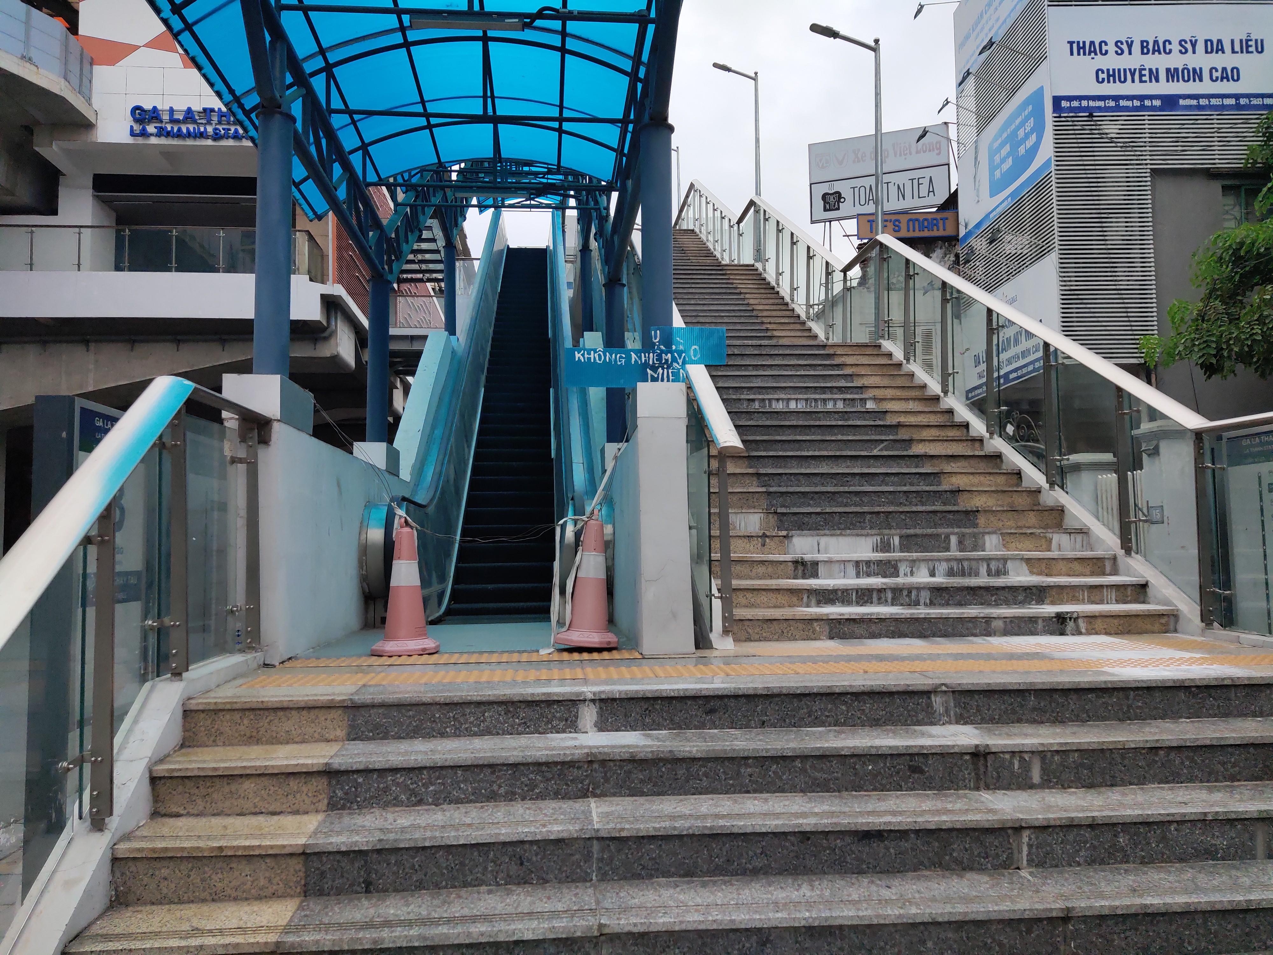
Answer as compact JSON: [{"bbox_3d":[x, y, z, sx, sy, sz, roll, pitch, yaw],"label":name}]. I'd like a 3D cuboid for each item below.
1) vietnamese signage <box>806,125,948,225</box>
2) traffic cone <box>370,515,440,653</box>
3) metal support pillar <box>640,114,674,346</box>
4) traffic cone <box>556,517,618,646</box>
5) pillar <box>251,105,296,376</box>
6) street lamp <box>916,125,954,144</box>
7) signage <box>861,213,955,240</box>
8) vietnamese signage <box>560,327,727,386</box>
[{"bbox_3d":[6.314,-7.931,24.016,3.533,2.147,0.250,-2,-4,20],"label":"vietnamese signage"},{"bbox_3d":[-1.177,0.548,4.670,0.350,0.690,0.350,0,-4,-6],"label":"traffic cone"},{"bbox_3d":[0.106,-1.163,4.827,0.180,1.409,0.180,0,-4,-6],"label":"metal support pillar"},{"bbox_3d":[-0.249,0.542,4.750,0.345,0.690,0.345,3,-5,-6],"label":"traffic cone"},{"bbox_3d":[-1.839,-1.162,4.664,0.180,1.419,0.180,0,-4,-6],"label":"pillar"},{"bbox_3d":[5.494,-6.298,16.900,0.700,0.320,0.220,0,-4,0],"label":"street lamp"},{"bbox_3d":[5.173,-4.797,17.501,1.875,0.489,0.200,-1,-4,6],"label":"signage"},{"bbox_3d":[0.050,-0.615,4.672,0.832,0.320,0.040,0,-4,-6],"label":"vietnamese signage"}]

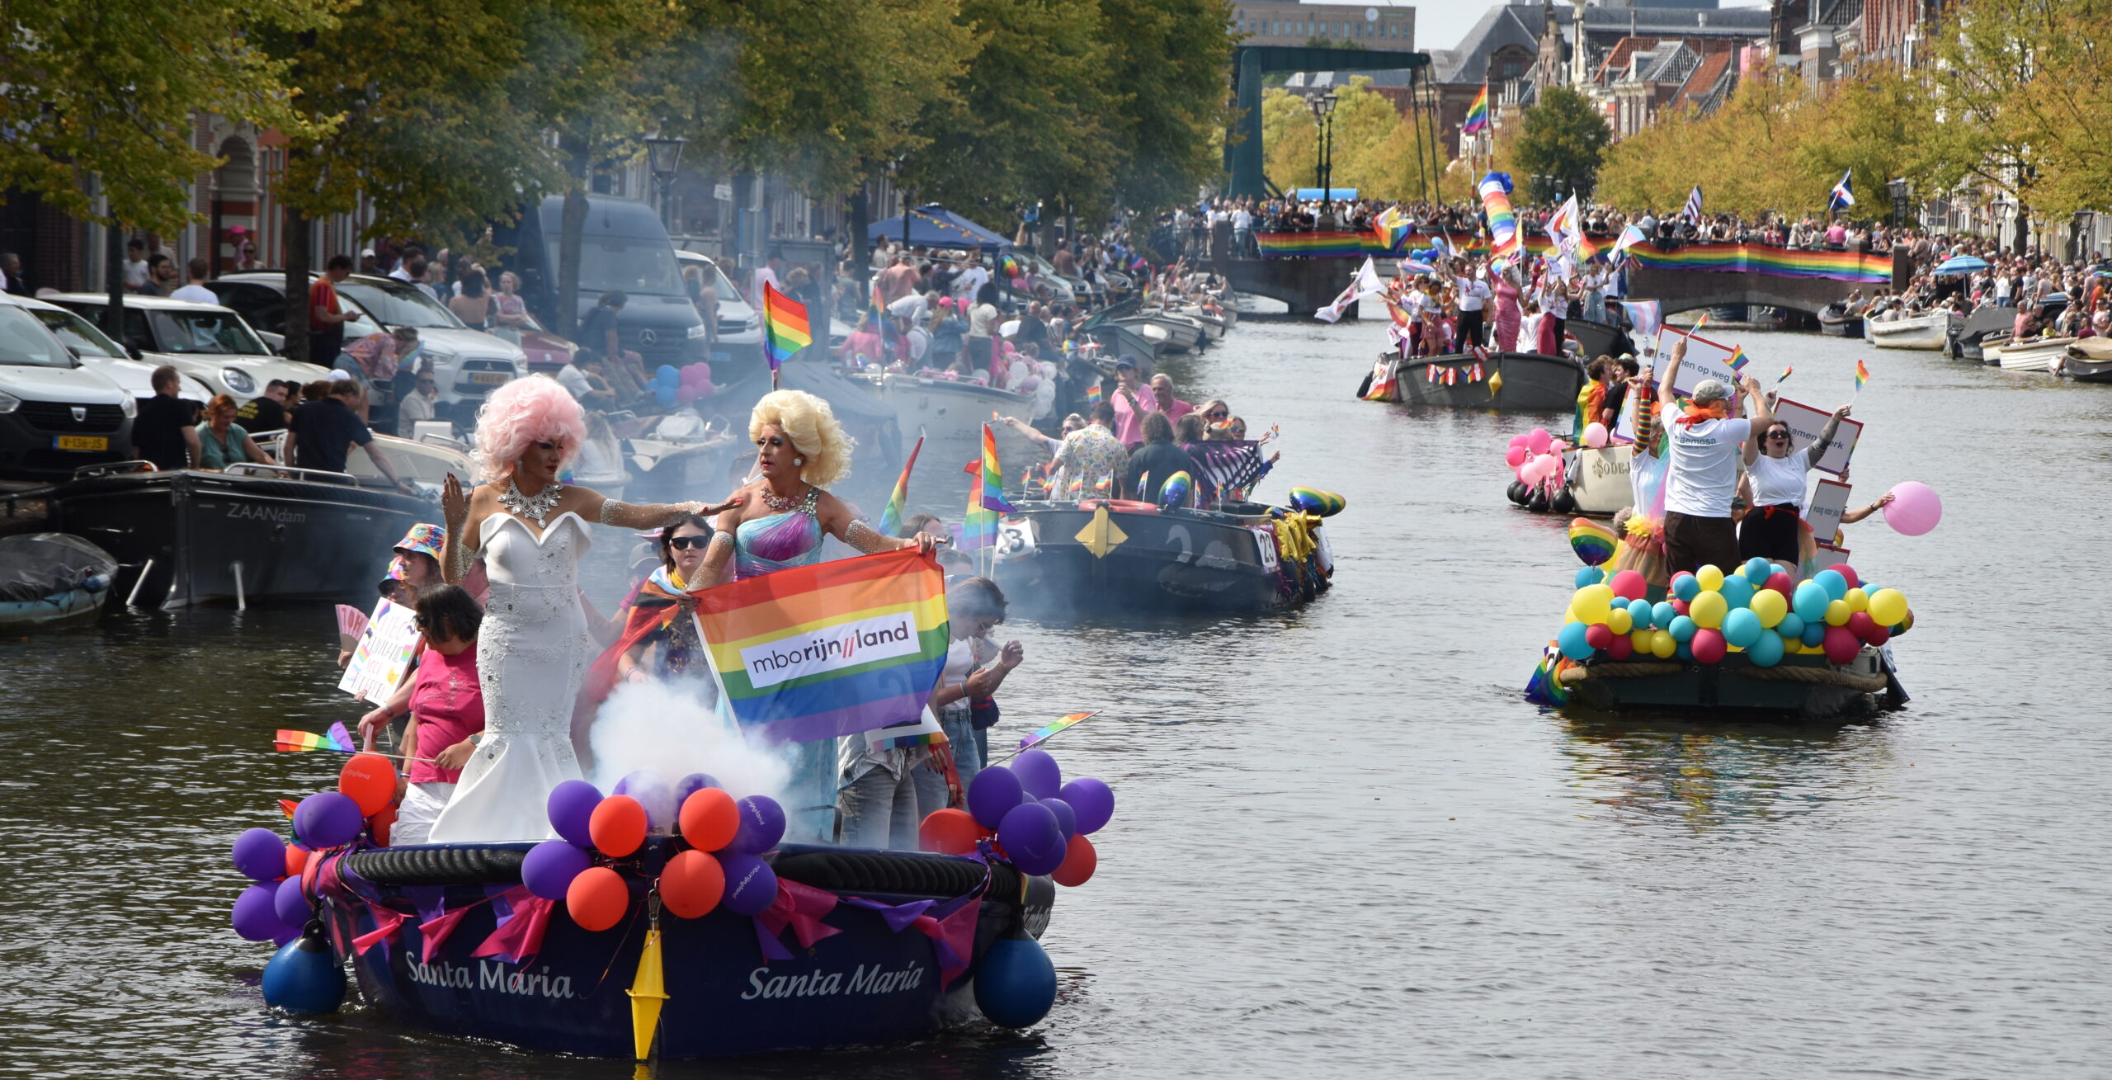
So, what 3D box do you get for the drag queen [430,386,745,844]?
[{"bbox_3d":[-1.840,0.366,35.600,1.100,1.960,0.600,1,2,-18],"label":"drag queen"}]

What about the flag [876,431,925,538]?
[{"bbox_3d":[-0.637,-0.212,37.600,0.160,0.500,0.180,22,2,0],"label":"flag"}]

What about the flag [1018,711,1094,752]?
[{"bbox_3d":[0.003,0.753,36.400,0.330,0.100,0.250,-28,6,0],"label":"flag"}]

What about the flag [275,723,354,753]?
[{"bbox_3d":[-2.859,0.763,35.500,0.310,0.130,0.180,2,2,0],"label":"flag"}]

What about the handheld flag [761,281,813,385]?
[{"bbox_3d":[-1.075,-0.824,36.800,0.210,0.430,0.170,2,2,6],"label":"handheld flag"}]

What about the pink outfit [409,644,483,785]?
[{"bbox_3d":[-2.344,0.673,36.000,0.480,0.560,0.340,3,2,30],"label":"pink outfit"}]

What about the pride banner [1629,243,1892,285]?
[{"bbox_3d":[21.853,-8.576,286.000,8.200,1.000,0.250,2,2,3],"label":"pride banner"}]

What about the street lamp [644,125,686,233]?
[{"bbox_3d":[-5.477,-3.983,129.000,0.600,3.850,0.600,2,2,0],"label":"street lamp"}]

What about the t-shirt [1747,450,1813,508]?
[{"bbox_3d":[5.051,-0.426,64.300,0.470,0.430,0.280,2,2,7],"label":"t-shirt"}]

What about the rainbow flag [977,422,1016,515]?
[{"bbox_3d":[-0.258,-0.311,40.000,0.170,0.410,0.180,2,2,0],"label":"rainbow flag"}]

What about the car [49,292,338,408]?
[{"bbox_3d":[-8.162,-1.493,85.508,1.750,1.420,3.850,0,3,-45],"label":"car"}]

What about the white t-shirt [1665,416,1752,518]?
[{"bbox_3d":[4.241,-0.489,60.000,0.550,0.660,0.330,2,2,17],"label":"white t-shirt"}]

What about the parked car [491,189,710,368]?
[{"bbox_3d":[-6.005,-2.789,107.974,2.080,2.680,6.100,1,2,-27],"label":"parked car"}]

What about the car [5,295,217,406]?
[{"bbox_3d":[-9.949,-1.530,89.500,1.780,1.580,4.200,0,3,-38],"label":"car"}]

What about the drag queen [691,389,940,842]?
[{"bbox_3d":[-0.938,0.373,35.600,0.970,1.920,0.550,2,2,0],"label":"drag queen"}]

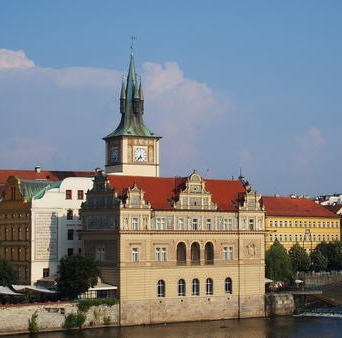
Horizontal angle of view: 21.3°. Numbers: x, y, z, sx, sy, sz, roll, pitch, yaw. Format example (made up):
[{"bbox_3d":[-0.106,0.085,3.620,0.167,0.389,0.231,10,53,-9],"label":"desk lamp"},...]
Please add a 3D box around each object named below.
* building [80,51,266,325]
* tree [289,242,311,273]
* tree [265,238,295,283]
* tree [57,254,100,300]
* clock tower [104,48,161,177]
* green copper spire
[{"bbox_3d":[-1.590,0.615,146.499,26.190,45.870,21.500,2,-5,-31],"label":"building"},{"bbox_3d":[25.405,17.888,179.184,4.400,6.820,4.400,0,-4,0],"label":"tree"},{"bbox_3d":[18.131,16.360,154.230,5.600,9.150,5.600,0,-4,0],"label":"tree"},{"bbox_3d":[-12.903,15.361,126.230,6.000,6.990,6.000,0,-4,0],"label":"tree"},{"bbox_3d":[-6.959,-0.530,157.998,7.190,43.380,7.190,2,-5,-31],"label":"clock tower"},{"bbox_3d":[-6.959,-13.682,158.929,7.520,17.010,7.520,2,-5,-31],"label":"green copper spire"}]

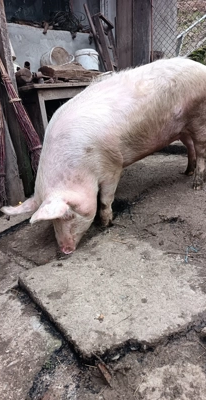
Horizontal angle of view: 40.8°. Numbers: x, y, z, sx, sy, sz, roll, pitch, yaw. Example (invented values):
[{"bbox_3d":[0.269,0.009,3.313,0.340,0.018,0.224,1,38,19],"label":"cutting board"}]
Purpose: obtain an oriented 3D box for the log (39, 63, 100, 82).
[{"bbox_3d":[-0.307,-1.210,2.620,0.550,0.150,0.200,-14,32,-24],"label":"log"}]

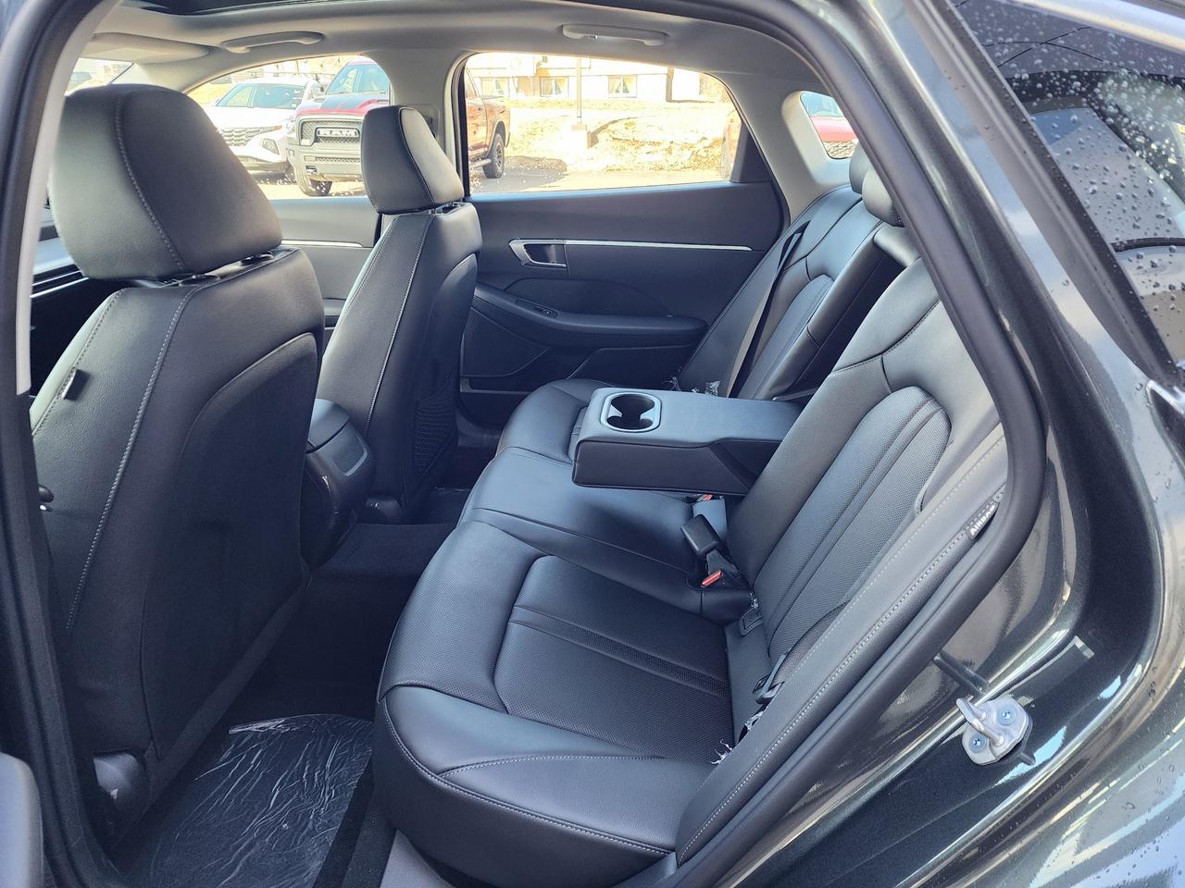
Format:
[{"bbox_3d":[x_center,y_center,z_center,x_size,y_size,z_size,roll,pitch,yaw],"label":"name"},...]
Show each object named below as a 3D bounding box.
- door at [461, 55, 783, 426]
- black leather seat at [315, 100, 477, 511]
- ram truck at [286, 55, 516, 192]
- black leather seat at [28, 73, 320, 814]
[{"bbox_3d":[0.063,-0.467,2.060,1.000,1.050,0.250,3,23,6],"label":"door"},{"bbox_3d":[-0.676,-0.293,1.789,0.790,0.915,0.540,3,23,6],"label":"black leather seat"},{"bbox_3d":[-3.022,-5.399,13.305,2.080,1.960,5.820,4,23,8],"label":"ram truck"},{"bbox_3d":[-0.811,-0.013,1.110,0.790,0.915,0.540,3,23,6],"label":"black leather seat"}]

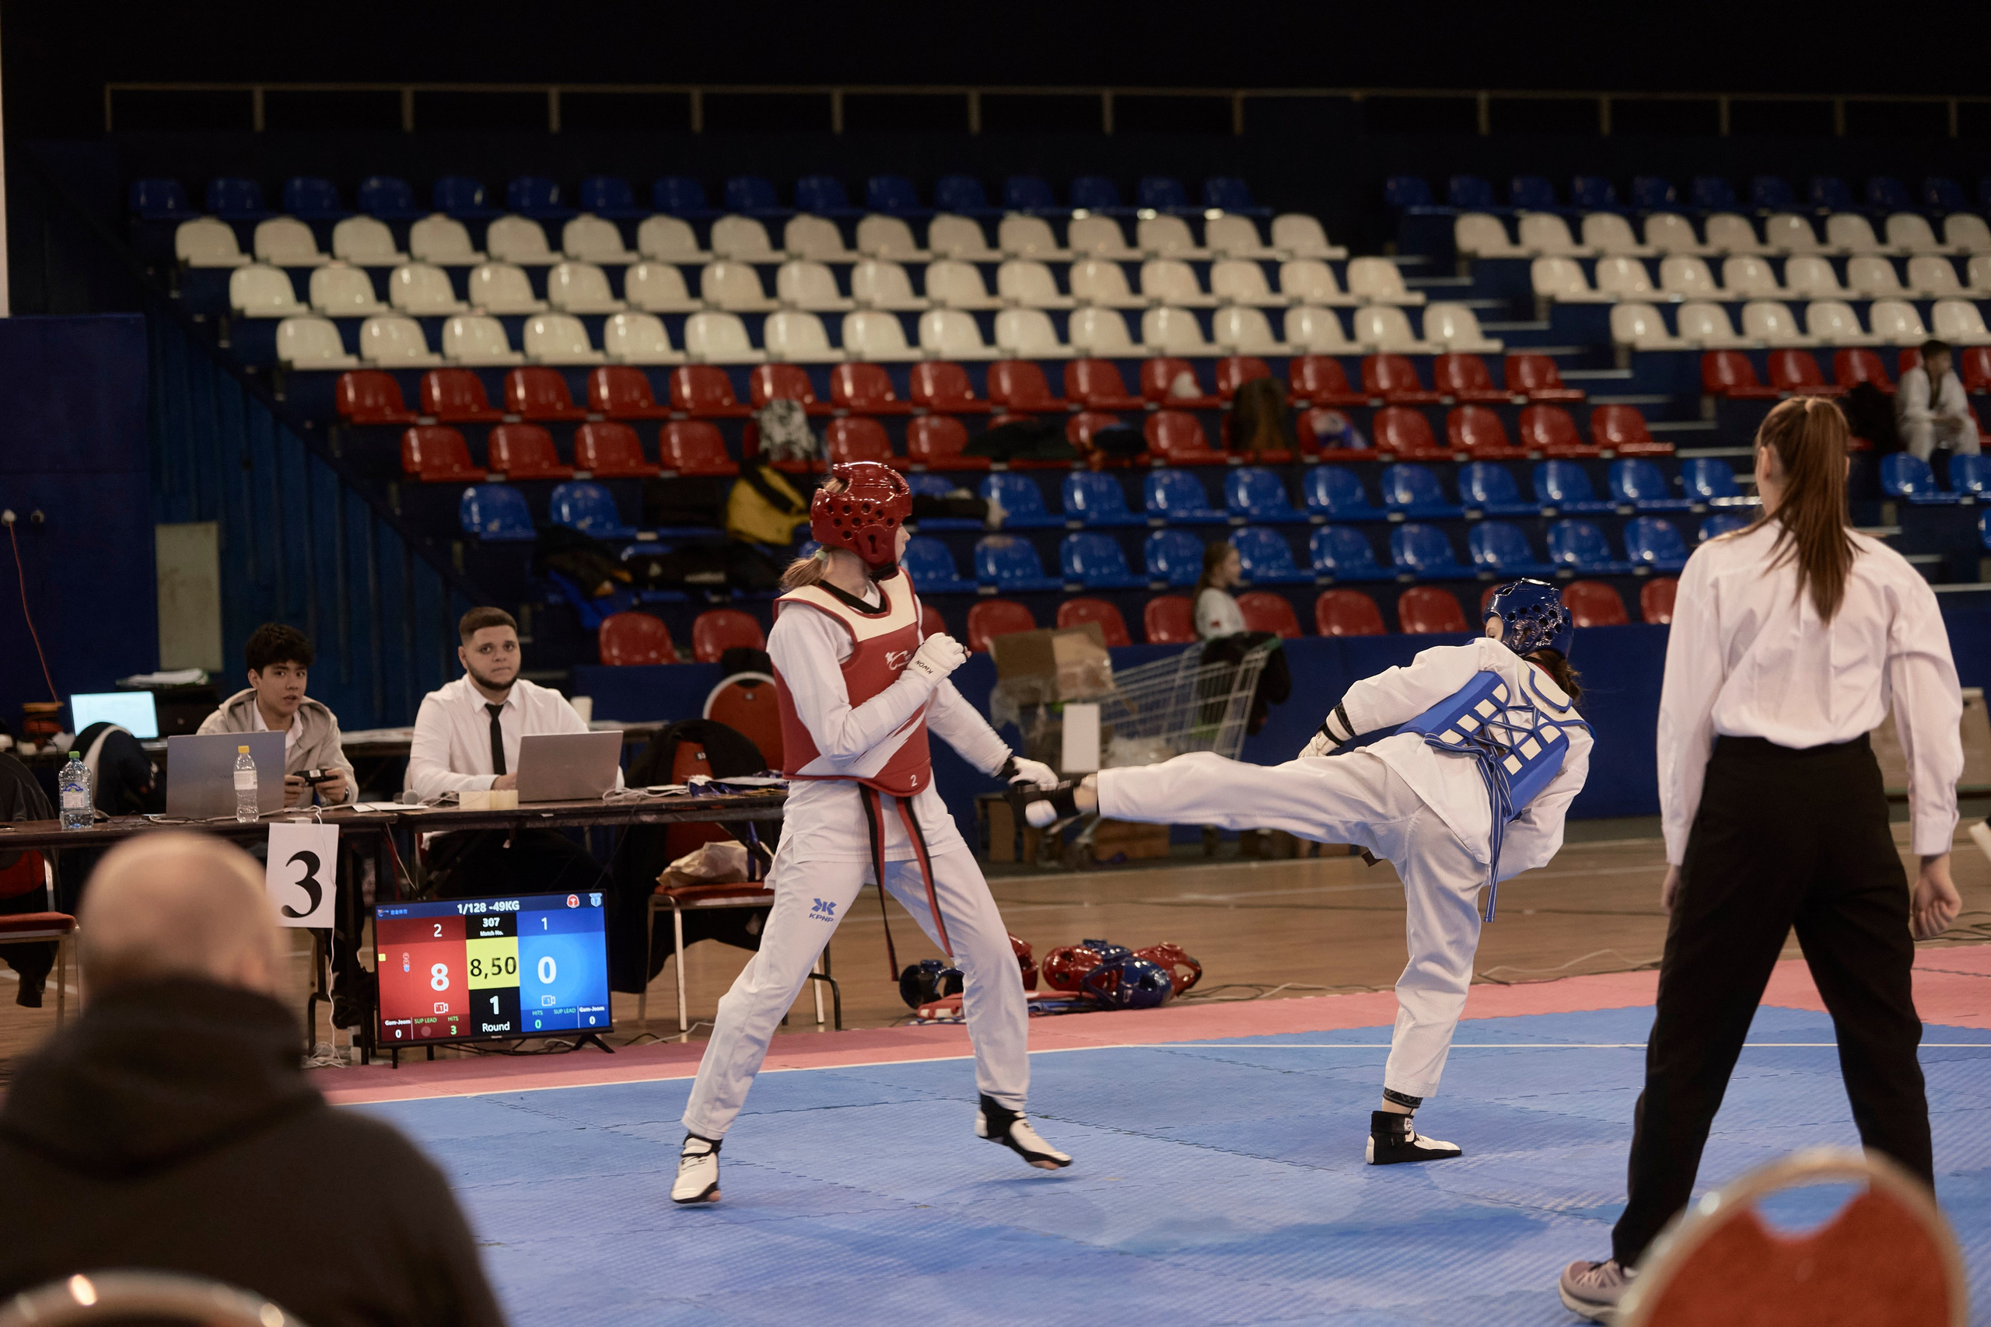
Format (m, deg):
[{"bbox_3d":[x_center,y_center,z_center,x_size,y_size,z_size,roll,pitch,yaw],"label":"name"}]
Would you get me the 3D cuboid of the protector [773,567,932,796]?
[{"bbox_3d":[-0.317,0.042,12.300,0.275,0.505,0.375,-2,2,40],"label":"protector"}]

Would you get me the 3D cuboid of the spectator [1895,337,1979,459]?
[{"bbox_3d":[5.642,-1.443,33.021,0.480,0.980,0.620,-2,2,-19],"label":"spectator"}]

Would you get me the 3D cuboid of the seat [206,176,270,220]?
[{"bbox_3d":[-4.379,-2.714,32.251,0.370,0.277,0.350,-2,2,-25],"label":"seat"}]

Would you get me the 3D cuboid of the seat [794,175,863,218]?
[{"bbox_3d":[-1.018,-2.924,34.678,0.405,0.295,0.360,-2,2,-27],"label":"seat"}]

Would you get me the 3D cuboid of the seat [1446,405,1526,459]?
[{"bbox_3d":[2.696,-1.278,30.530,0.420,0.300,0.380,-2,2,-26],"label":"seat"}]

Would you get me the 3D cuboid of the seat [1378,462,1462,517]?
[{"bbox_3d":[2.306,-0.938,29.739,0.410,0.300,0.340,-2,1,-26],"label":"seat"}]

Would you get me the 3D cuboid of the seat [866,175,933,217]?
[{"bbox_3d":[-0.572,-2.874,34.037,0.370,0.277,0.350,-2,2,-25],"label":"seat"}]

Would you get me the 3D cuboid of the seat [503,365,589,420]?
[{"bbox_3d":[-2.361,-1.422,29.138,0.370,0.277,0.350,-2,2,-25],"label":"seat"}]

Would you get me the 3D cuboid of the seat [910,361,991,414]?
[{"bbox_3d":[-0.232,-1.592,31.593,0.395,0.295,0.360,-2,2,-25],"label":"seat"}]

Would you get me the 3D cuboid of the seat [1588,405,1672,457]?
[{"bbox_3d":[3.510,-1.283,30.460,0.360,0.285,0.375,-2,2,-25],"label":"seat"}]

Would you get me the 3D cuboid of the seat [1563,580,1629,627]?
[{"bbox_3d":[3.081,-0.282,27.677,0.370,0.290,0.345,-2,2,-25],"label":"seat"}]

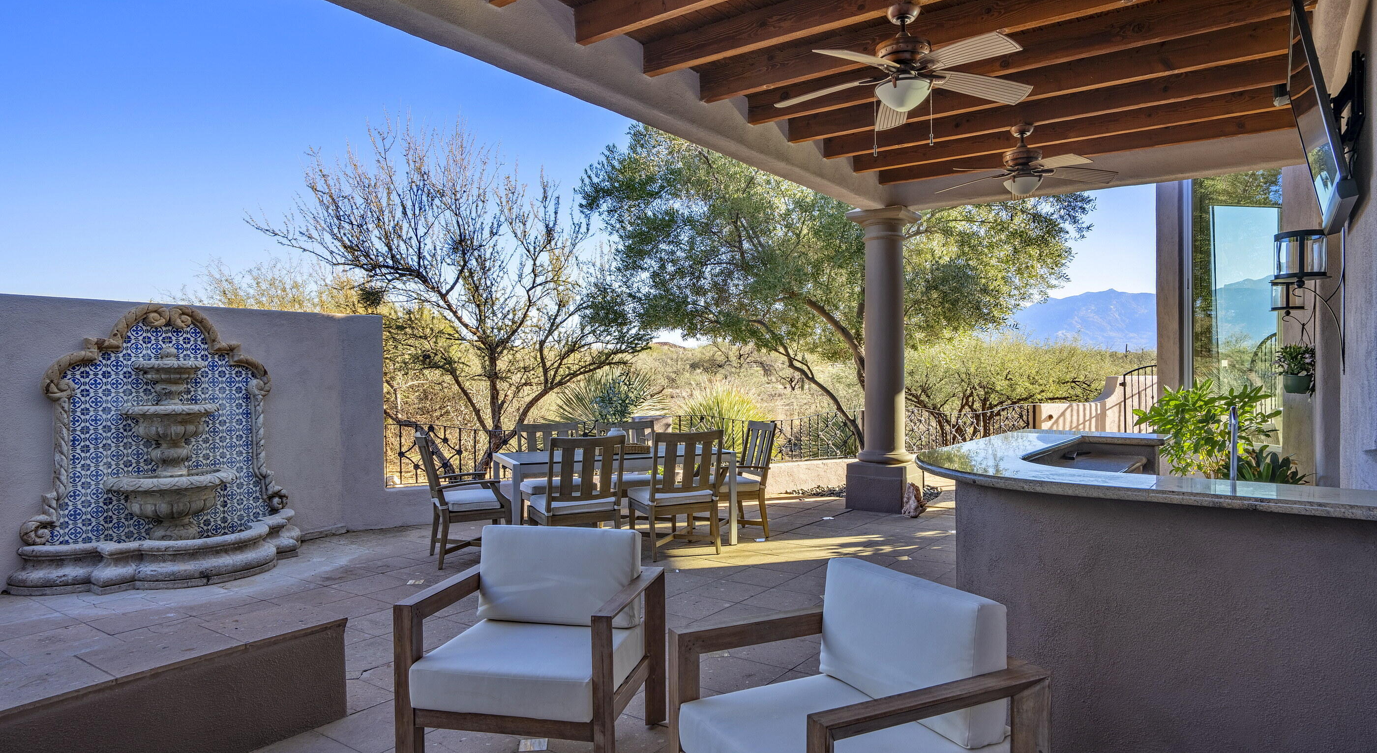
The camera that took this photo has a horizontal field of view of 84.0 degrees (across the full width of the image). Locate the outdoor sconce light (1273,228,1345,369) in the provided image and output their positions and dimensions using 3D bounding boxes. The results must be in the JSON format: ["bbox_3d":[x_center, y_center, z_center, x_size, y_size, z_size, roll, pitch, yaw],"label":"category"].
[{"bbox_3d":[3.336,-0.400,4.157,0.340,0.790,0.320,0,0,38],"label":"outdoor sconce light"}]

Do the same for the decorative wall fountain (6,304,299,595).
[{"bbox_3d":[-3.449,0.433,5.303,0.820,1.910,1.820,0,1,36],"label":"decorative wall fountain"}]

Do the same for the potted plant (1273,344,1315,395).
[{"bbox_3d":[3.843,-0.048,4.850,0.210,0.320,0.210,0,1,37],"label":"potted plant"}]

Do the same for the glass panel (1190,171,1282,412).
[{"bbox_3d":[5.460,-0.735,7.600,0.780,2.600,0.060,0,1,37],"label":"glass panel"}]

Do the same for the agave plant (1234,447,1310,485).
[{"bbox_3d":[4.350,0.730,5.700,0.580,0.430,0.600,0,0,-38],"label":"agave plant"}]

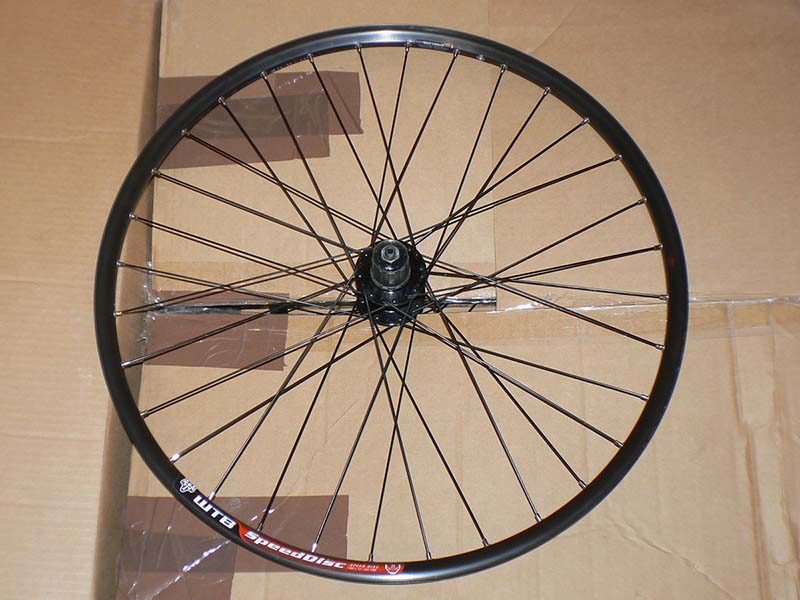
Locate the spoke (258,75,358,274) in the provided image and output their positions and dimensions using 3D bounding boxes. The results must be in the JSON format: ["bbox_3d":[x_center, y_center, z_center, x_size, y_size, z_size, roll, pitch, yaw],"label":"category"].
[{"bbox_3d":[-0.092,-0.133,0.836,0.003,0.003,0.252,-23,69,-7],"label":"spoke"}]

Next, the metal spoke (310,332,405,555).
[{"bbox_3d":[-0.032,0.111,0.757,0.003,0.003,0.241,20,78,6],"label":"metal spoke"}]

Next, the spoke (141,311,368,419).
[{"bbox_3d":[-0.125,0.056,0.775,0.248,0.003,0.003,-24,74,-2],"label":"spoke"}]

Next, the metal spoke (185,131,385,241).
[{"bbox_3d":[-0.115,-0.114,0.829,0.253,0.003,0.003,29,74,14],"label":"metal spoke"}]

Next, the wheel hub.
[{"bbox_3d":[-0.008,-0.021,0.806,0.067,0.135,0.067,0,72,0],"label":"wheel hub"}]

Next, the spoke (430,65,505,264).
[{"bbox_3d":[0.069,-0.138,0.837,0.003,0.003,0.254,19,68,6],"label":"spoke"}]

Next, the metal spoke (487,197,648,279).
[{"bbox_3d":[0.131,-0.044,0.835,0.257,0.003,0.003,-26,74,0],"label":"metal spoke"}]

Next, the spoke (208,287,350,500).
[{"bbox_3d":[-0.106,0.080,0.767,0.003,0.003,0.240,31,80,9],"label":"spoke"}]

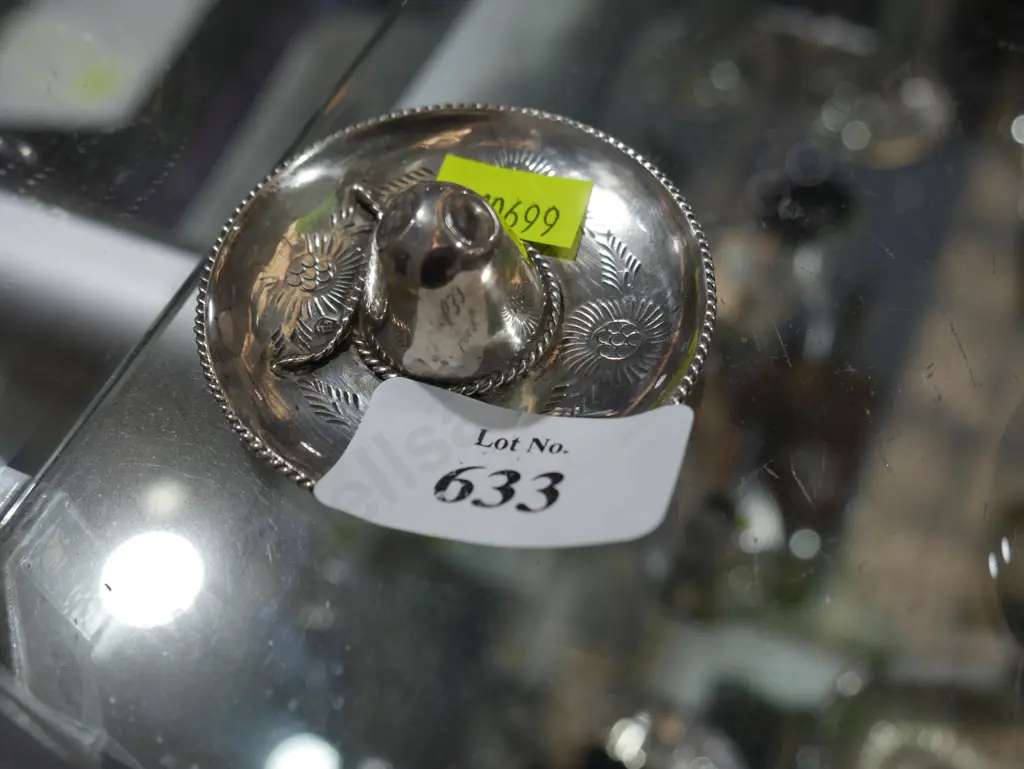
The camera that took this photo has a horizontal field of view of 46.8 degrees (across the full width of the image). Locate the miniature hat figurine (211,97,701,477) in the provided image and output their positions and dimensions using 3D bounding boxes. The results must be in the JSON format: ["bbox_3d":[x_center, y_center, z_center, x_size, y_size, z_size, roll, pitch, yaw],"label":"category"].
[{"bbox_3d":[-0.008,-0.017,0.168,0.075,0.023,0.075,-4,57,0],"label":"miniature hat figurine"}]

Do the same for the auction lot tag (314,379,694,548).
[{"bbox_3d":[0.000,0.010,0.157,0.045,0.005,0.028,5,37,18],"label":"auction lot tag"}]

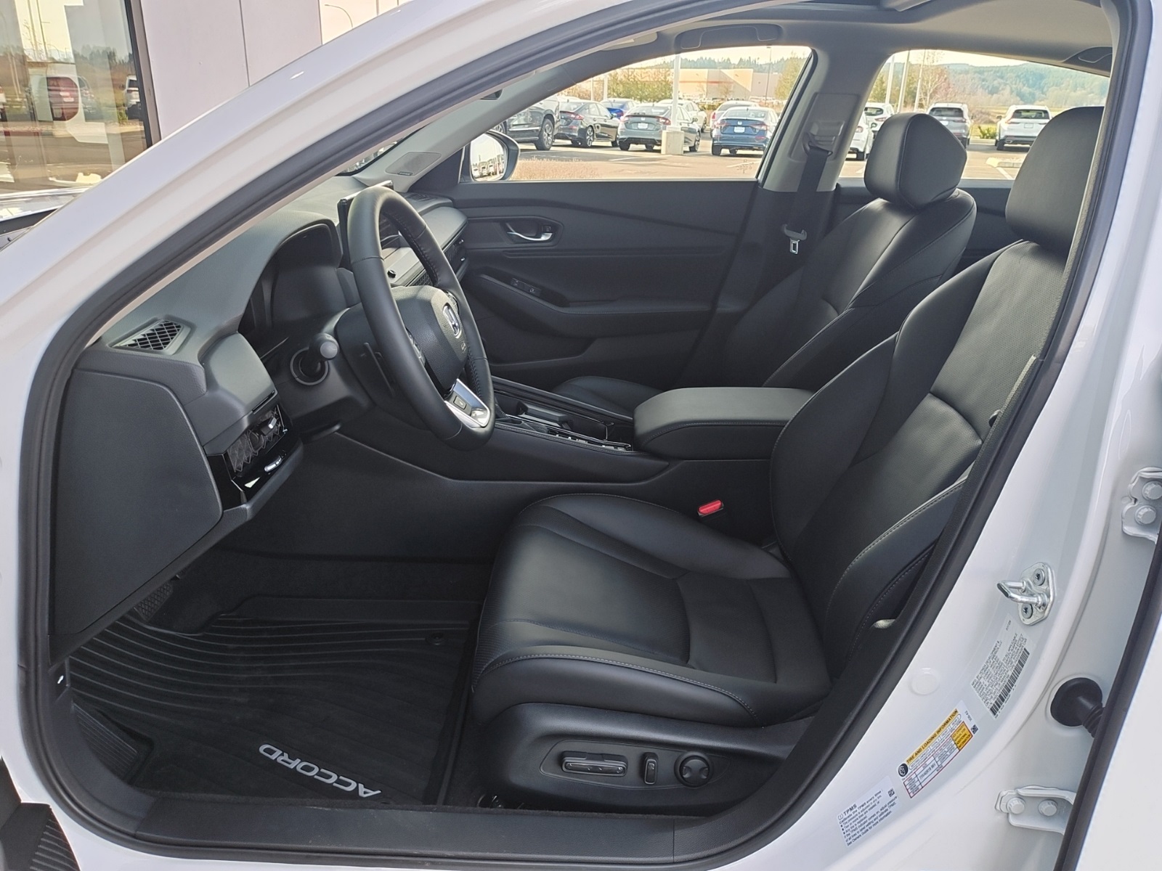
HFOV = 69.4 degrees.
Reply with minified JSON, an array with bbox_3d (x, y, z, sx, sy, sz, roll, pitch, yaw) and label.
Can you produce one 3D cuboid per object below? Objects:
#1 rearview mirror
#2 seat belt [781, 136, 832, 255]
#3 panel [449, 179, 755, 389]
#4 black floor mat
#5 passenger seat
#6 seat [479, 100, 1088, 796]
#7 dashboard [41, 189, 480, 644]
[{"bbox_3d":[-0.245,-0.771,2.313,0.120,0.145,0.200,8,22,16],"label":"rearview mirror"},{"bbox_3d":[0.536,-0.559,2.007,0.110,0.290,0.070,2,21,2],"label":"seat belt"},{"bbox_3d":[-0.019,-0.352,2.207,0.910,0.620,0.140,2,21,2],"label":"panel"},{"bbox_3d":[-0.556,0.421,1.438,0.720,0.080,0.500,2,21,2],"label":"black floor mat"},{"bbox_3d":[0.327,-0.226,1.866,0.850,0.930,0.540,2,21,2],"label":"passenger seat"},{"bbox_3d":[0.280,0.033,1.196,0.870,0.950,0.550,2,21,2],"label":"seat"},{"bbox_3d":[-0.579,-0.207,1.528,0.560,0.490,1.430,2,21,2],"label":"dashboard"}]

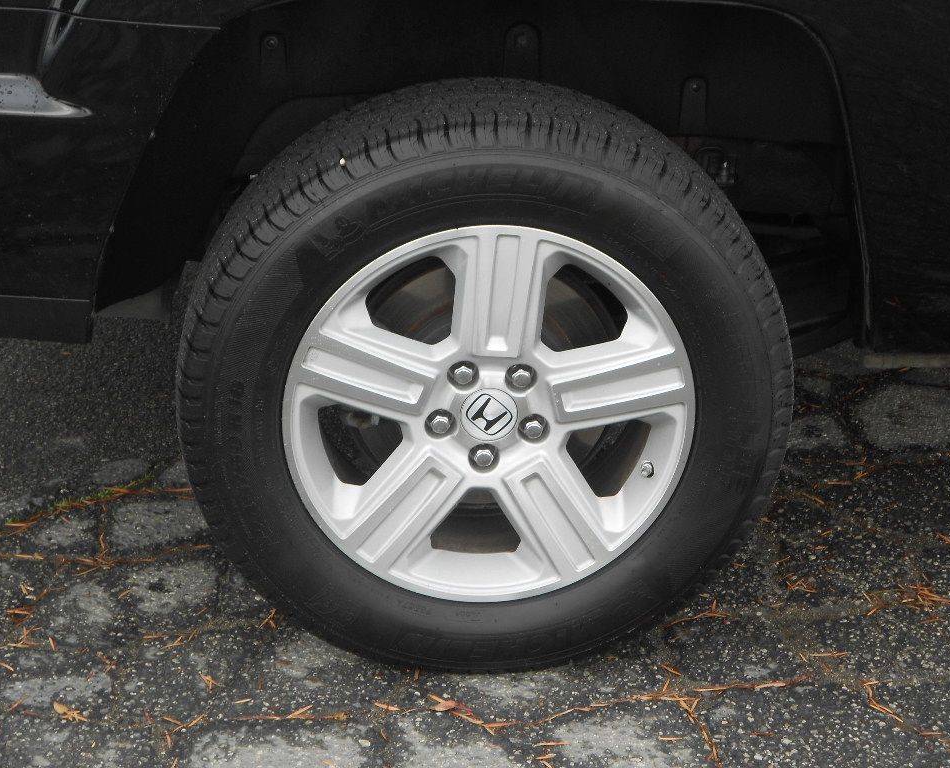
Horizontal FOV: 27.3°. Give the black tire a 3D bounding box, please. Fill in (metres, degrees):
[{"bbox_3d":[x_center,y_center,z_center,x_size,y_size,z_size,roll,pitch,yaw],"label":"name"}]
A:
[{"bbox_3d":[0.011,-0.003,2.418,0.751,0.740,0.248,1,23,-5],"label":"black tire"}]

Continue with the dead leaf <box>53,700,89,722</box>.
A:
[{"bbox_3d":[-0.487,0.396,2.359,0.055,0.010,0.027,19,28,33],"label":"dead leaf"}]

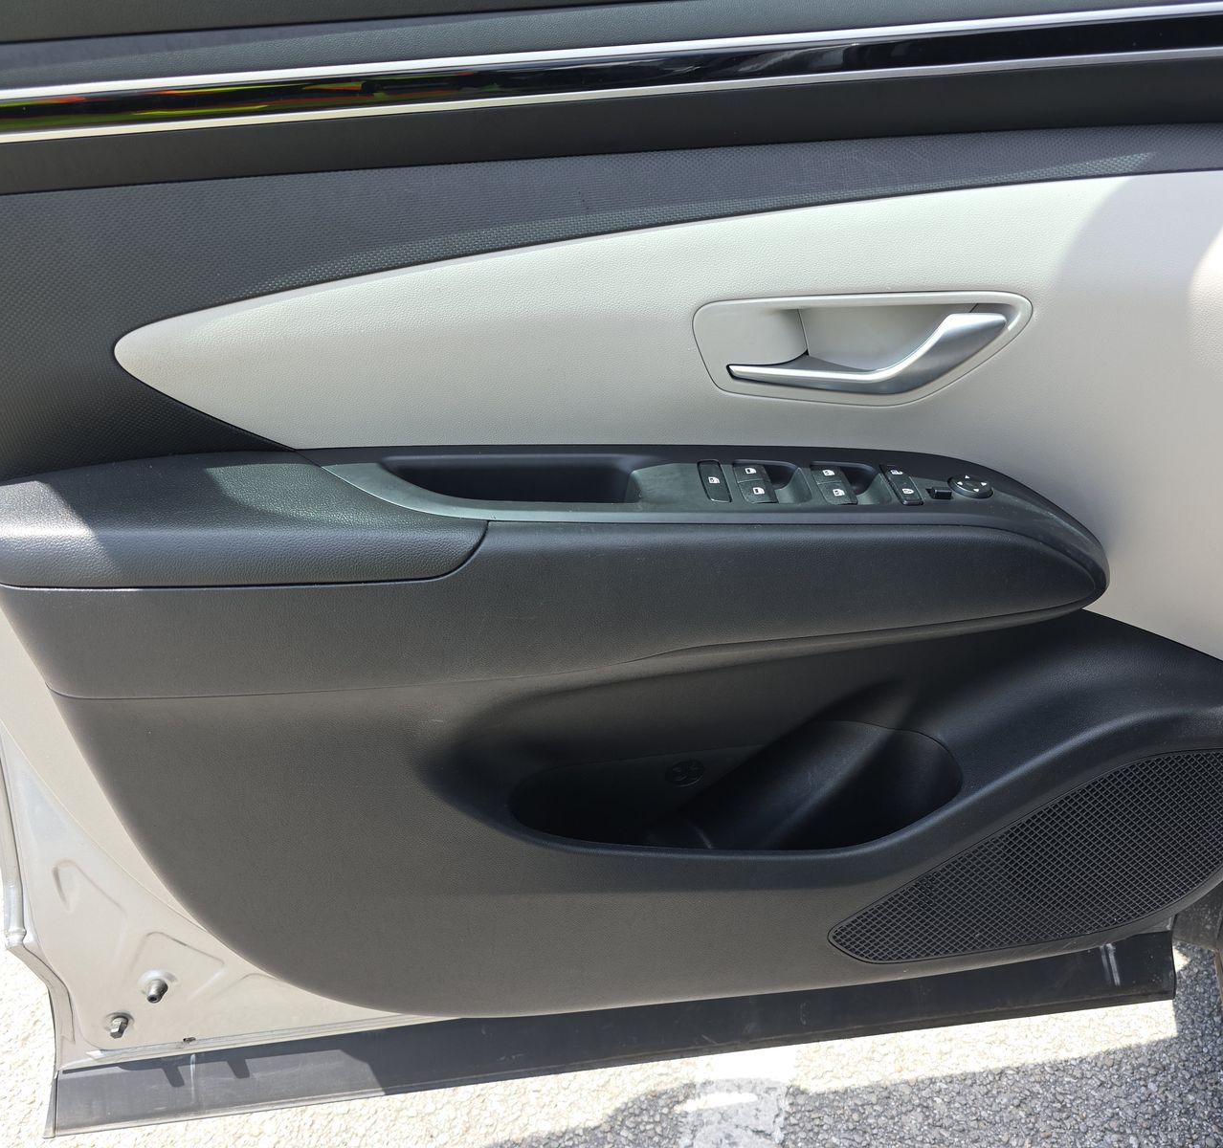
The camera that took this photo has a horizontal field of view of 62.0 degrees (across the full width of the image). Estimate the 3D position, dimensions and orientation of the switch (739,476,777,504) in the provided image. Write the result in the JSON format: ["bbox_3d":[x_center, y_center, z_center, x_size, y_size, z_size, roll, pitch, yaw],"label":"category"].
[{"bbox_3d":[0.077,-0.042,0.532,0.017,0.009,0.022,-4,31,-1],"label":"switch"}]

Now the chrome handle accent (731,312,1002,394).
[{"bbox_3d":[0.147,-0.126,0.578,0.156,0.039,0.032,-5,22,-2],"label":"chrome handle accent"}]

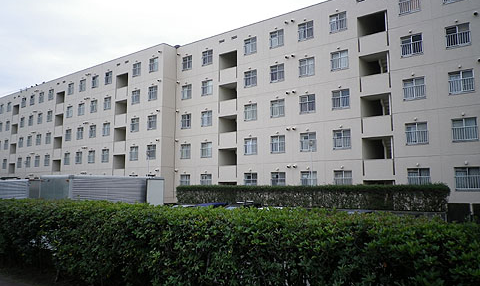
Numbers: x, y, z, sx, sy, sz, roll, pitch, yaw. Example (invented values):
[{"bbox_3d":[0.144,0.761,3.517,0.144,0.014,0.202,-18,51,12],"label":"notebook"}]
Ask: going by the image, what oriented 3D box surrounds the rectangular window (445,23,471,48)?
[{"bbox_3d":[12.299,-6.017,21.863,1.194,1.246,0.150,-5,-8,37],"label":"rectangular window"}]

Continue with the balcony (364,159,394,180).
[{"bbox_3d":[8.665,1.668,24.141,1.892,1.309,0.450,-5,-8,37],"label":"balcony"}]

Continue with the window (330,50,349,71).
[{"bbox_3d":[6.713,-5.521,26.087,1.194,1.246,0.150,-5,-8,37],"label":"window"}]

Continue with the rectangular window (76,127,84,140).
[{"bbox_3d":[-17.280,-0.987,42.149,1.194,1.246,0.150,-5,-8,37],"label":"rectangular window"}]

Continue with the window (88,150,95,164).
[{"bbox_3d":[-15.895,1.487,41.596,1.172,1.287,0.150,-5,-8,37],"label":"window"}]

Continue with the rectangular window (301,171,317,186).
[{"bbox_3d":[4.779,2.589,26.780,1.192,1.246,0.150,-5,-8,37],"label":"rectangular window"}]

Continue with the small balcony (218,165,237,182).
[{"bbox_3d":[-0.846,2.481,31.297,1.853,1.338,0.450,-5,-8,37],"label":"small balcony"}]

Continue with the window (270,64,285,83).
[{"bbox_3d":[2.819,-5.175,29.032,1.194,1.246,0.150,-5,-8,37],"label":"window"}]

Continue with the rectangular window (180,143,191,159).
[{"bbox_3d":[-4.920,0.783,35.133,1.197,1.287,0.150,-5,-8,37],"label":"rectangular window"}]

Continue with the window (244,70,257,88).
[{"bbox_3d":[0.850,-5.053,30.666,1.164,1.246,0.150,-5,-8,37],"label":"window"}]

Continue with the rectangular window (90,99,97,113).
[{"bbox_3d":[-15.416,-3.865,41.062,1.125,1.246,0.150,-5,-8,37],"label":"rectangular window"}]

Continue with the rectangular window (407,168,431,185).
[{"bbox_3d":[10.233,2.060,22.241,1.179,1.227,0.150,-5,-8,37],"label":"rectangular window"}]

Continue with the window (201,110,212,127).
[{"bbox_3d":[-2.750,-2.027,32.321,1.179,1.234,0.150,-5,-8,37],"label":"window"}]

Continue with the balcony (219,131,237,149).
[{"bbox_3d":[-0.838,-0.182,31.602,1.862,1.329,0.450,-5,-8,37],"label":"balcony"}]

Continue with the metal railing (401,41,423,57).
[{"bbox_3d":[10.107,-5.562,22.878,1.192,0.734,0.100,-5,-8,37],"label":"metal railing"}]

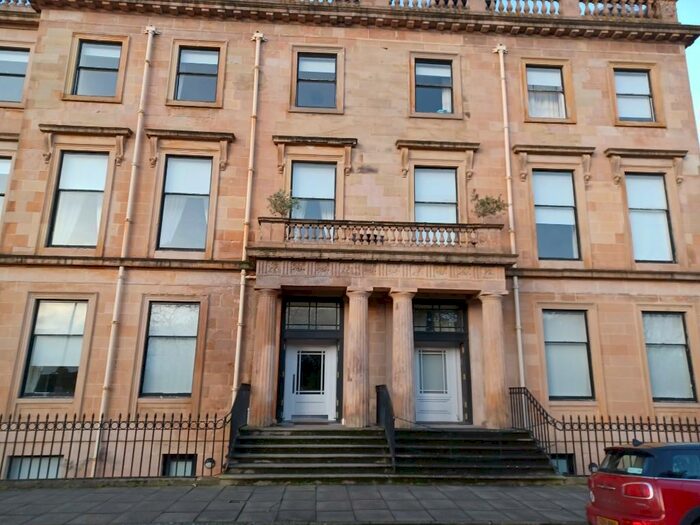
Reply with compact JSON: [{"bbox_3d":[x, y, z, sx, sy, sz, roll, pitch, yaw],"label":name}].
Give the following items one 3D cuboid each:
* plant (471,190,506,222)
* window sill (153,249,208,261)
[{"bbox_3d":[4.003,-1.204,14.409,1.086,1.811,0.920,2,-14,-4],"label":"plant"},{"bbox_3d":[-4.734,-0.207,14.173,1.495,0.250,0.217,2,-14,-3],"label":"window sill"}]

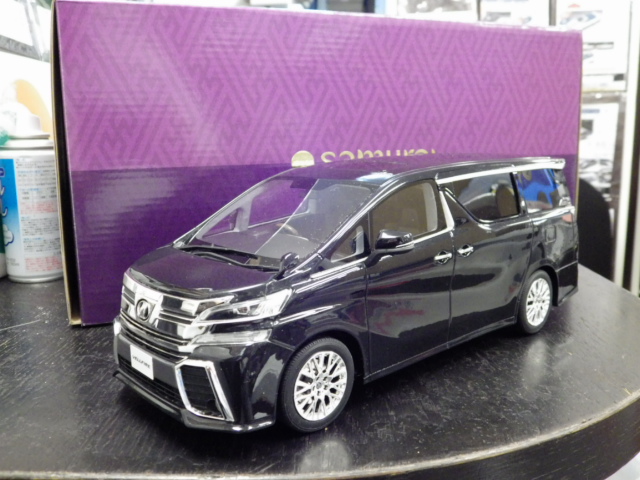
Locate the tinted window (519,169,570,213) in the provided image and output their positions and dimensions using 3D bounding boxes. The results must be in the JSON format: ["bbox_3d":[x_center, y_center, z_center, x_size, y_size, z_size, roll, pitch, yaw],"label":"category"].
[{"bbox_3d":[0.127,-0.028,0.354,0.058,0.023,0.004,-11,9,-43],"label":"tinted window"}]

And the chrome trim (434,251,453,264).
[{"bbox_3d":[0.057,0.008,0.287,0.013,0.005,0.003,-14,15,-40],"label":"chrome trim"}]

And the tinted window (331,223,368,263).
[{"bbox_3d":[0.009,0.000,0.244,0.021,0.013,0.003,-8,0,-36],"label":"tinted window"}]

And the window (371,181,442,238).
[{"bbox_3d":[0.037,-0.013,0.270,0.049,0.024,0.003,-9,0,-40],"label":"window"}]

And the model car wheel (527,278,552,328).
[{"bbox_3d":[0.119,0.034,0.356,0.028,0.028,0.010,-10,13,-42],"label":"model car wheel"}]

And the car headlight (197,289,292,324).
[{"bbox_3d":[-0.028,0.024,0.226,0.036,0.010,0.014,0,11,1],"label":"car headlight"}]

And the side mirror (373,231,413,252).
[{"bbox_3d":[0.030,0.000,0.254,0.011,0.009,0.012,-10,15,-41],"label":"side mirror"}]

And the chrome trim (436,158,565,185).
[{"bbox_3d":[0.096,-0.037,0.329,0.130,0.007,0.005,-10,14,-44],"label":"chrome trim"}]

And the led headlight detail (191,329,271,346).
[{"bbox_3d":[-0.032,0.035,0.229,0.029,0.006,0.006,1,12,5],"label":"led headlight detail"}]

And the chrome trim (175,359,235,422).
[{"bbox_3d":[-0.042,0.054,0.229,0.025,0.022,0.006,6,9,26],"label":"chrome trim"}]

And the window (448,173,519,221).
[{"bbox_3d":[0.080,-0.021,0.310,0.062,0.023,0.003,-10,0,-42],"label":"window"}]

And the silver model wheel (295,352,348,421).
[{"bbox_3d":[-0.002,0.055,0.244,0.028,0.028,0.010,-10,13,-42],"label":"silver model wheel"}]

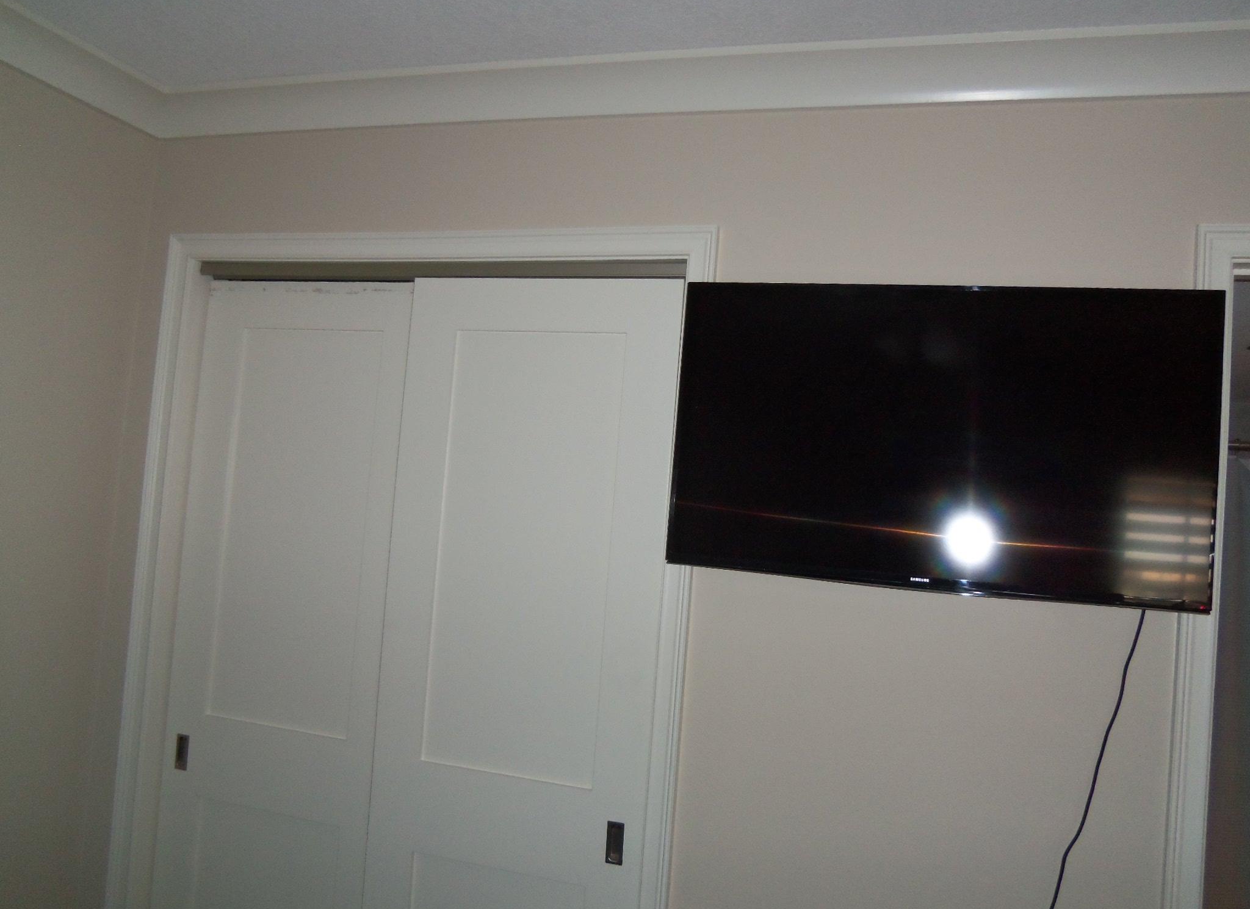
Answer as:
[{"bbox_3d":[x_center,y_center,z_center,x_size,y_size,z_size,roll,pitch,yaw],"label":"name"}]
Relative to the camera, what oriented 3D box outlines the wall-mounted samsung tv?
[{"bbox_3d":[0.547,-0.031,1.823,0.918,0.538,0.065,4,-4,16],"label":"wall-mounted samsung tv"}]

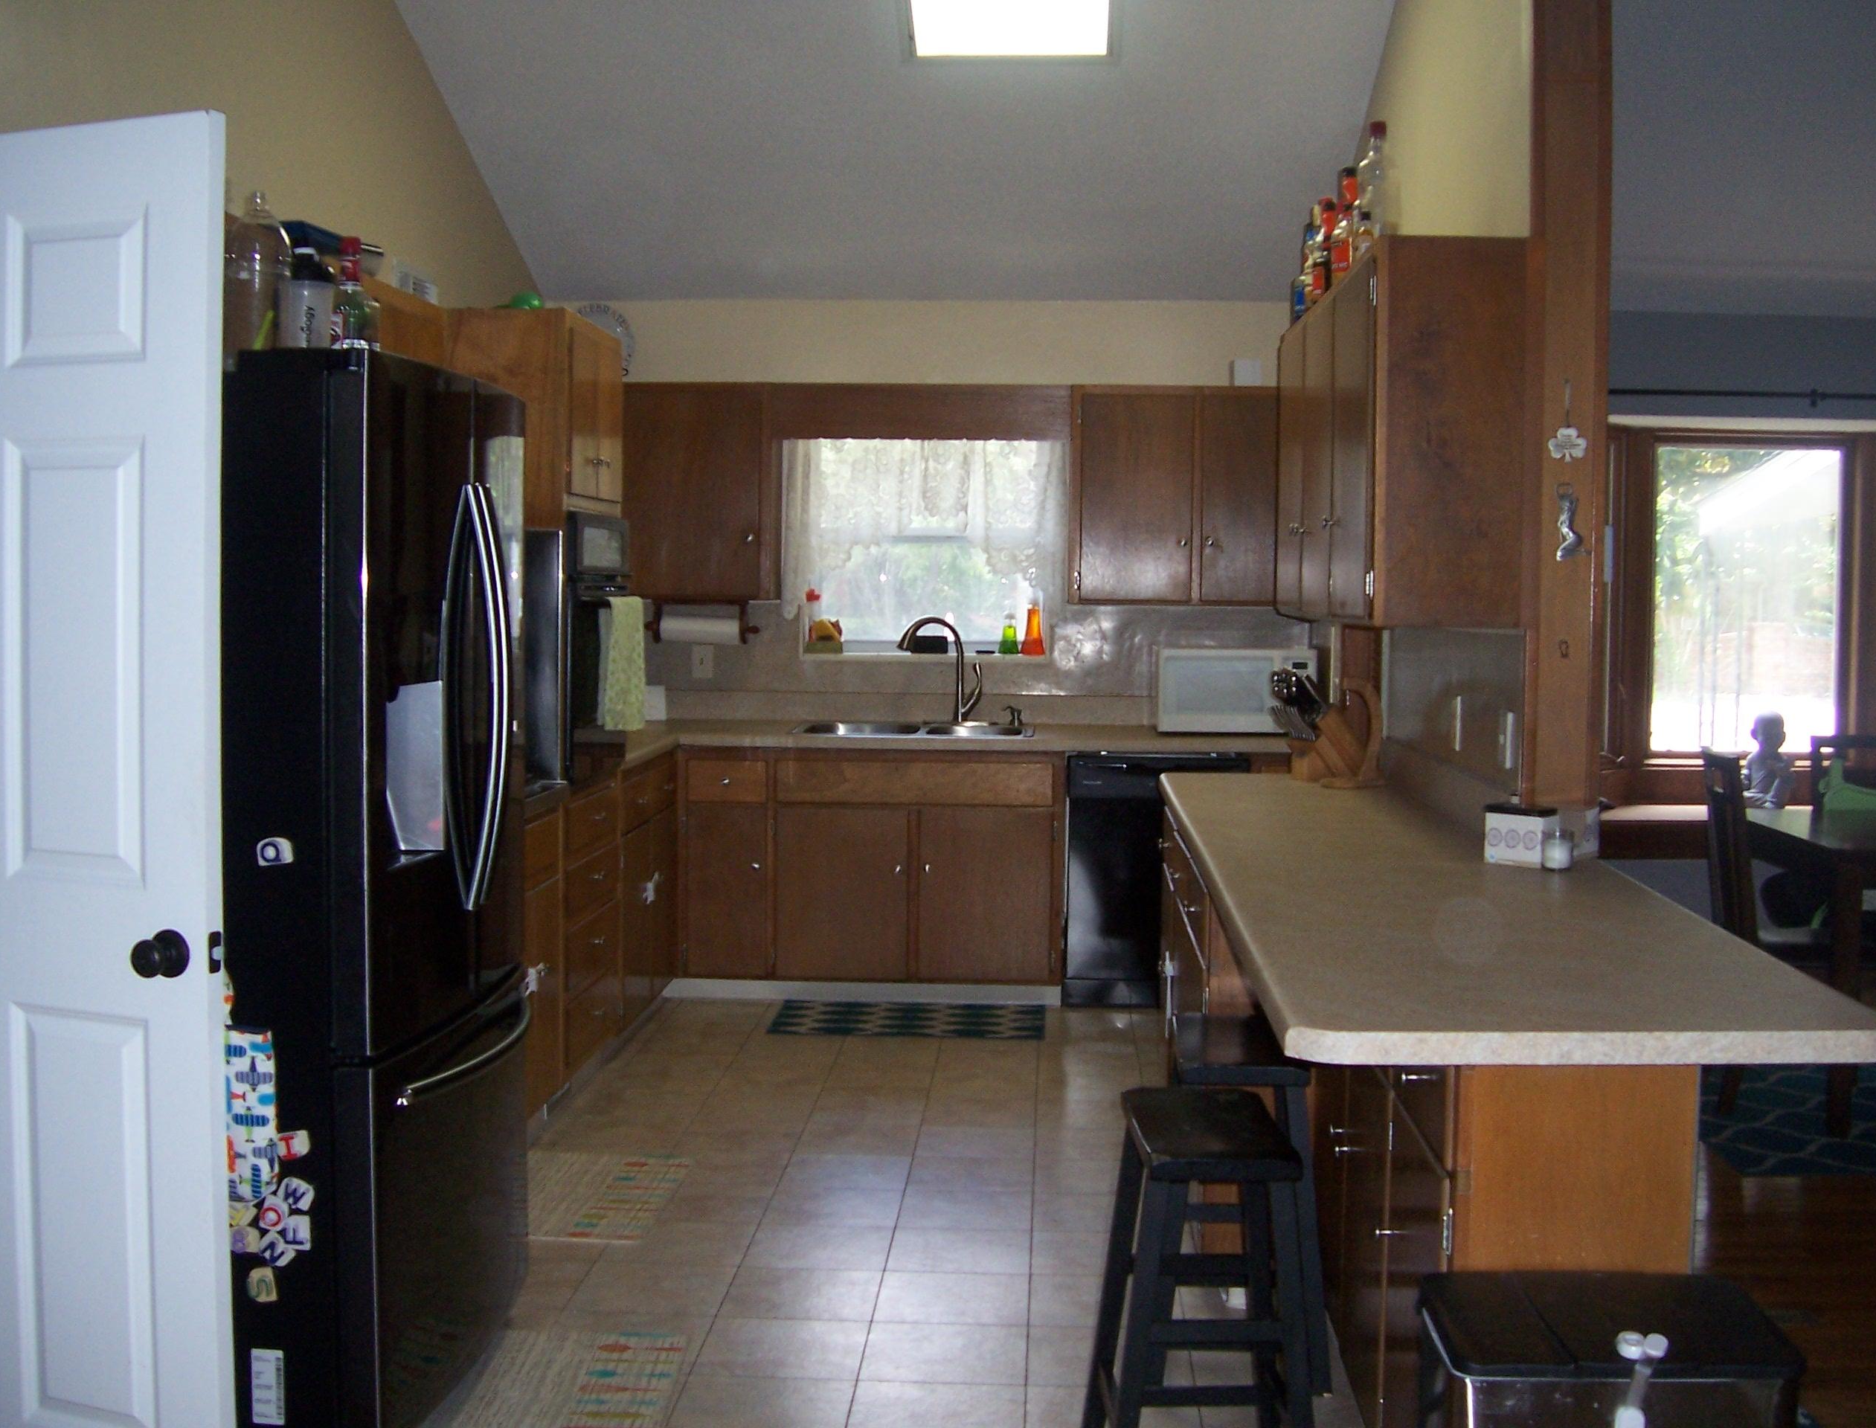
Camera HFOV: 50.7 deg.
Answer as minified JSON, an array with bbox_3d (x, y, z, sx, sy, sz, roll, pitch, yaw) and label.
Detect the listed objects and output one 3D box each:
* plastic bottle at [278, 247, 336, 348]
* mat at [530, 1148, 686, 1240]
[{"bbox_3d":[-1.031,-0.647,3.236,0.092,0.233,0.092,0,3,-18],"label":"plastic bottle"},{"bbox_3d":[-0.838,1.105,4.586,0.440,0.010,0.665,1,3,3],"label":"mat"}]

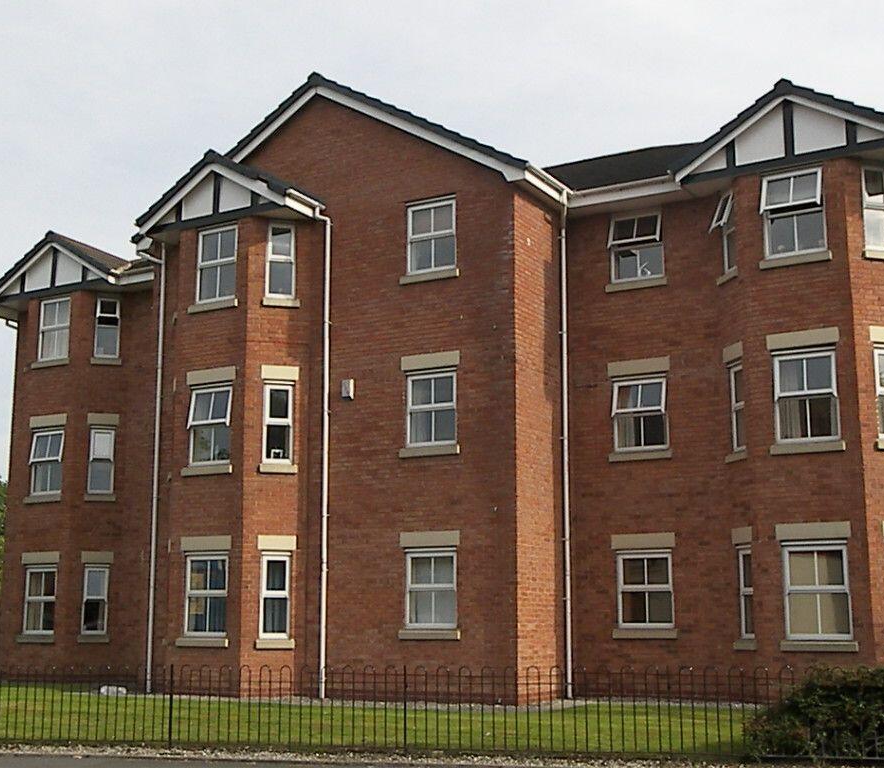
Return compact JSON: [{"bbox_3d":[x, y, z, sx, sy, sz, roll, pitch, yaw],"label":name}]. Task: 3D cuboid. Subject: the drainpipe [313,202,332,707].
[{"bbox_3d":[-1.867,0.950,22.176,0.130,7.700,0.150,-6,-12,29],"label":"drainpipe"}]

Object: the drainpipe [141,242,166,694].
[{"bbox_3d":[-4.884,1.314,23.851,0.220,7.600,0.160,-6,-12,29],"label":"drainpipe"}]

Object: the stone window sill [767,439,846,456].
[{"bbox_3d":[5.089,0.898,19.727,1.030,0.140,0.120,-6,-11,30],"label":"stone window sill"}]

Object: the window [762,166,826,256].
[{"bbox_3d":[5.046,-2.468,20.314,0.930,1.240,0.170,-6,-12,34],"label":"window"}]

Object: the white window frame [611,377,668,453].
[{"bbox_3d":[3.104,0.440,22.120,0.920,1.170,0.160,-6,-11,32],"label":"white window frame"}]

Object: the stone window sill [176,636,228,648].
[{"bbox_3d":[-3.729,4.061,22.226,0.990,0.135,0.150,-6,-12,29],"label":"stone window sill"}]

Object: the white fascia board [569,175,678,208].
[{"bbox_3d":[2.845,-2.982,22.144,1.902,0.210,0.080,-6,-11,30],"label":"white fascia board"}]

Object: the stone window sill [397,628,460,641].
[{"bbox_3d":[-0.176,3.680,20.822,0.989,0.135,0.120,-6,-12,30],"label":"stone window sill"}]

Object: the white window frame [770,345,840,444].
[{"bbox_3d":[5.129,0.177,19.956,0.910,1.295,0.090,-6,-12,30],"label":"white window frame"}]

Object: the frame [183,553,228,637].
[{"bbox_3d":[-3.713,3.329,22.448,0.880,1.320,0.080,-6,-11,30],"label":"frame"}]

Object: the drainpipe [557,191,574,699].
[{"bbox_3d":[1.937,0.839,22.097,0.085,7.930,0.085,-6,-12,30],"label":"drainpipe"}]

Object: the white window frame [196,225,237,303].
[{"bbox_3d":[-3.653,-1.966,23.394,0.835,1.225,0.070,-6,-12,29],"label":"white window frame"}]

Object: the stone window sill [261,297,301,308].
[{"bbox_3d":[-2.584,-1.291,22.862,0.606,0.130,0.150,2,-10,-13],"label":"stone window sill"}]

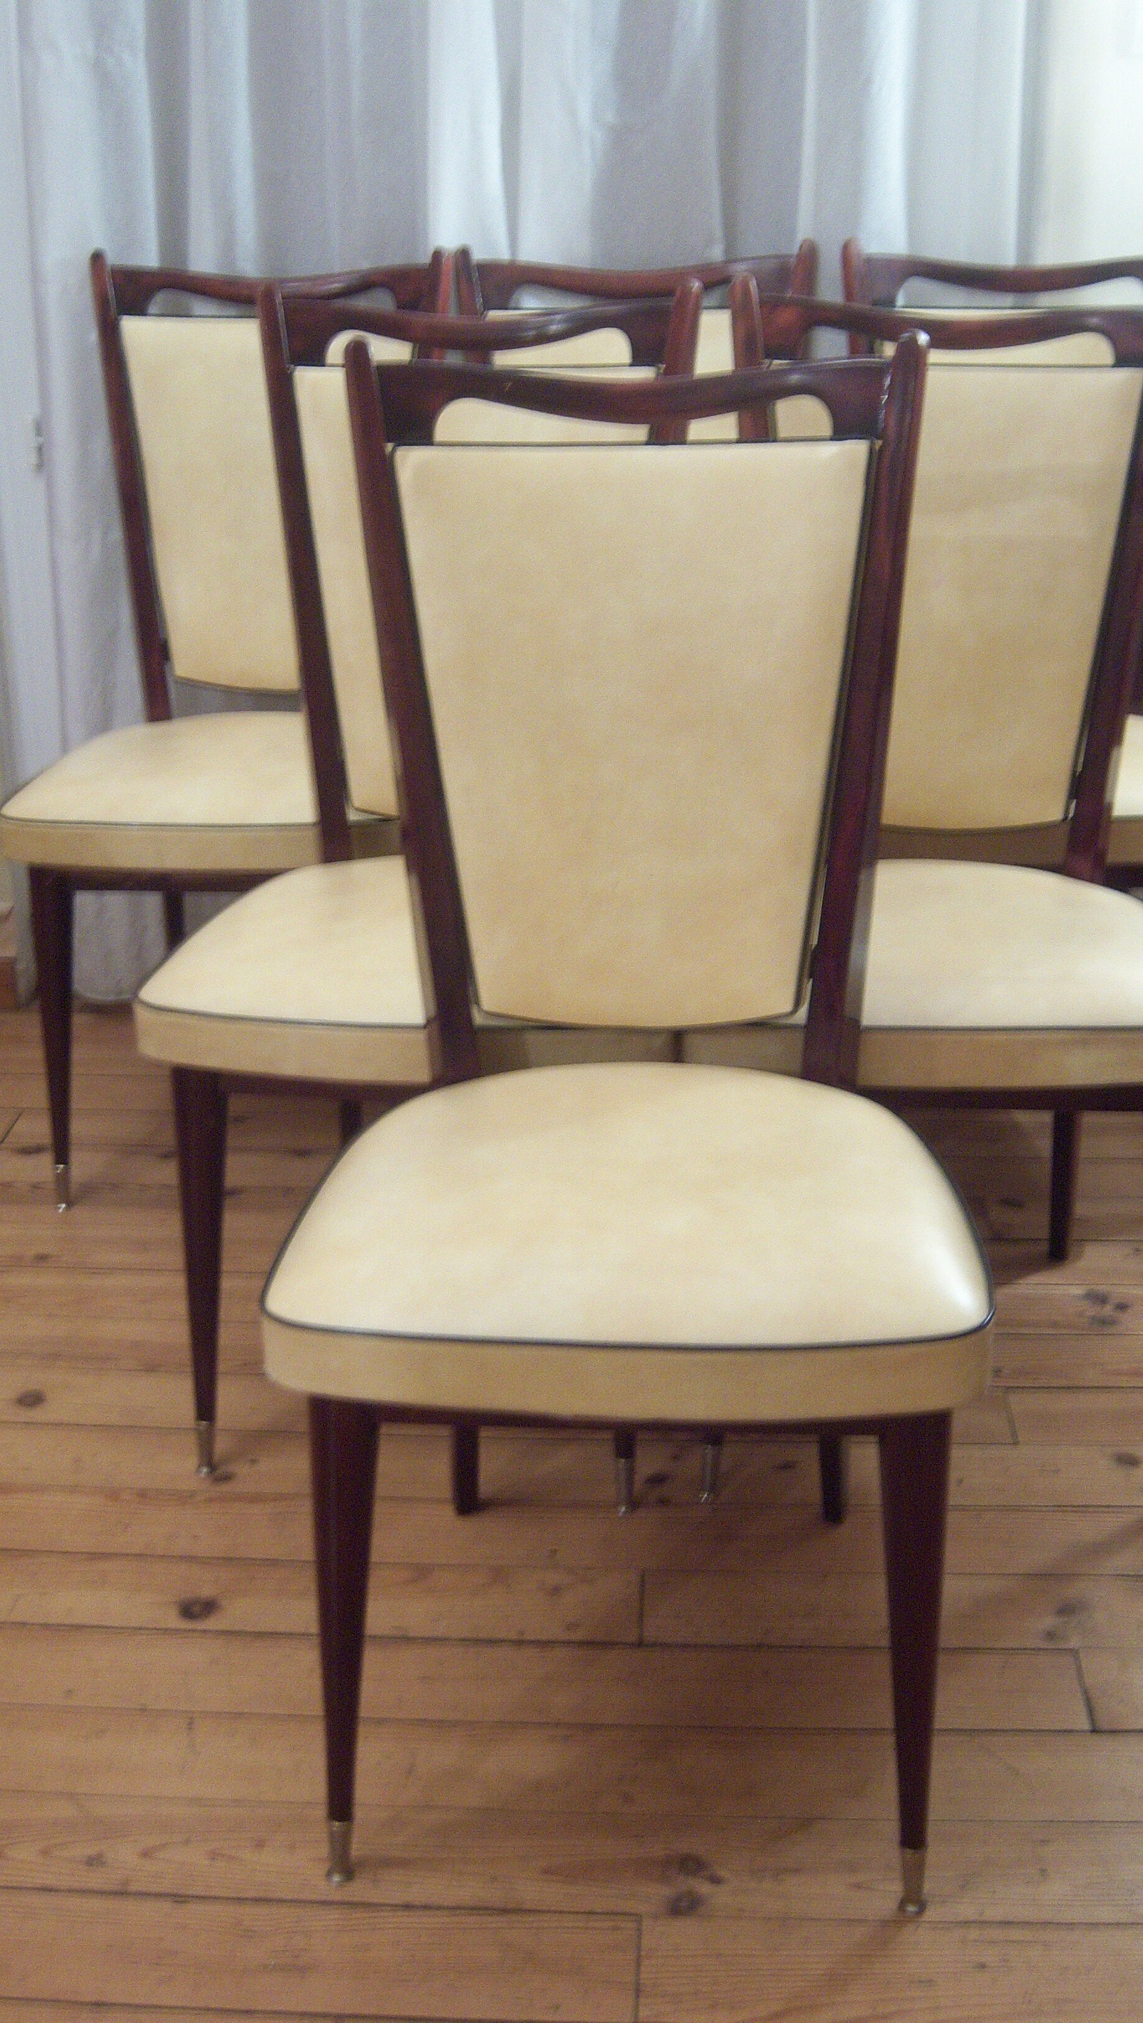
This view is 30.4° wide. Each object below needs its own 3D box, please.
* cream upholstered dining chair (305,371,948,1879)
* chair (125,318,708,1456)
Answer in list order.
[{"bbox_3d":[0.045,0.069,1.398,0.435,0.962,0.477,1,24,4],"label":"cream upholstered dining chair"},{"bbox_3d":[-0.106,-0.114,1.816,0.414,0.962,0.474,3,24,8],"label":"chair"}]

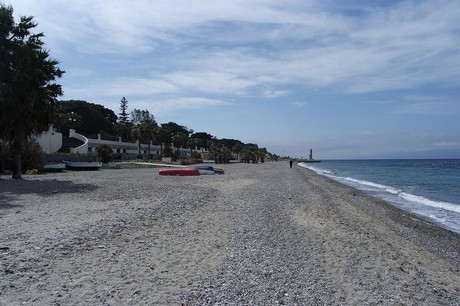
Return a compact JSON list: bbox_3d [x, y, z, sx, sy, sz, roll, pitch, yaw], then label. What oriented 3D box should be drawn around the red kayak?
[{"bbox_3d":[-5.549,2.151,33.800,4.400,0.750,1.500,-1,-2,9],"label":"red kayak"}]

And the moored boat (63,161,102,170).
[{"bbox_3d":[-21.785,1.901,45.500,5.200,1.400,1.800,-1,-2,6],"label":"moored boat"}]

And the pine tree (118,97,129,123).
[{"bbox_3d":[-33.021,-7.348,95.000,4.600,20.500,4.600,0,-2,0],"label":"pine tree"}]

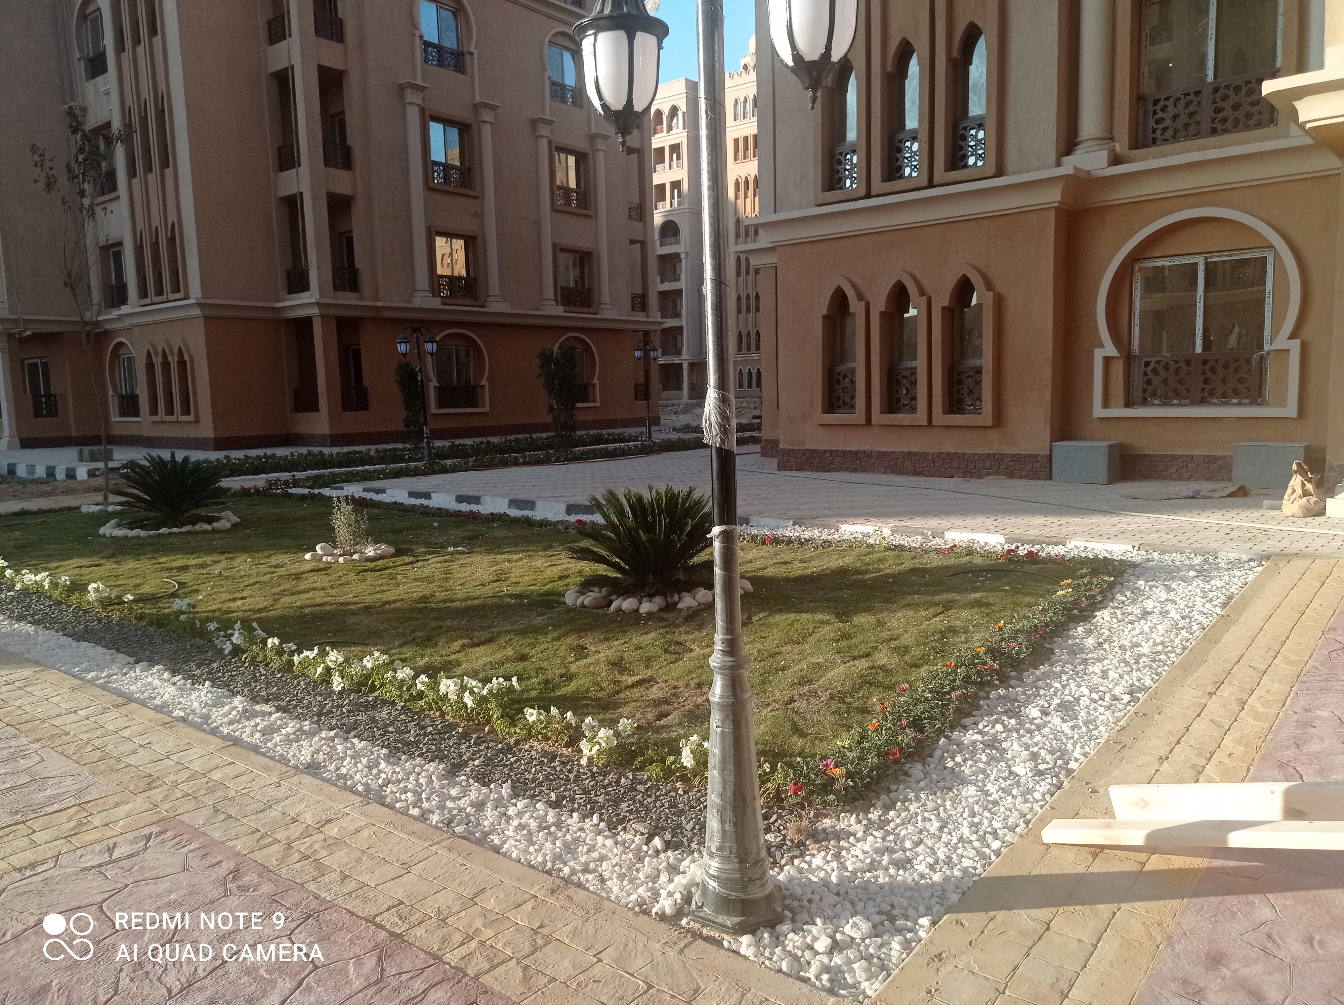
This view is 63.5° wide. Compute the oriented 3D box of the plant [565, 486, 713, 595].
[{"bbox_3d":[-0.190,0.261,7.607,1.100,0.740,1.080,-1,6,0],"label":"plant"}]

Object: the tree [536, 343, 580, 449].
[{"bbox_3d":[-2.563,-2.361,24.464,0.980,2.500,0.920,-1,6,0],"label":"tree"}]

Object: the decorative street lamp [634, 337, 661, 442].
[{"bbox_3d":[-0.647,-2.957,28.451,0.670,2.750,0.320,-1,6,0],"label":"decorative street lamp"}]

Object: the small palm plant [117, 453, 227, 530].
[{"bbox_3d":[-5.630,-0.152,12.181,1.190,0.830,1.150,-1,6,0],"label":"small palm plant"}]

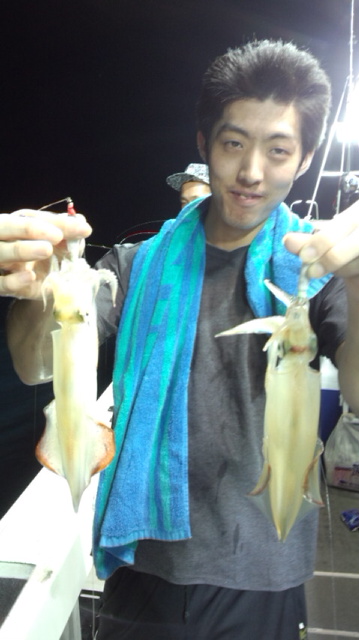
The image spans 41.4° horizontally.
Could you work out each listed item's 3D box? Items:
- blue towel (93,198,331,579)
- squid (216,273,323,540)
[{"bbox_3d":[0.050,0.105,0.810,0.380,0.610,0.210,1,9,5],"label":"blue towel"},{"bbox_3d":[0.086,0.089,0.457,0.102,0.265,0.055,1,9,7],"label":"squid"}]

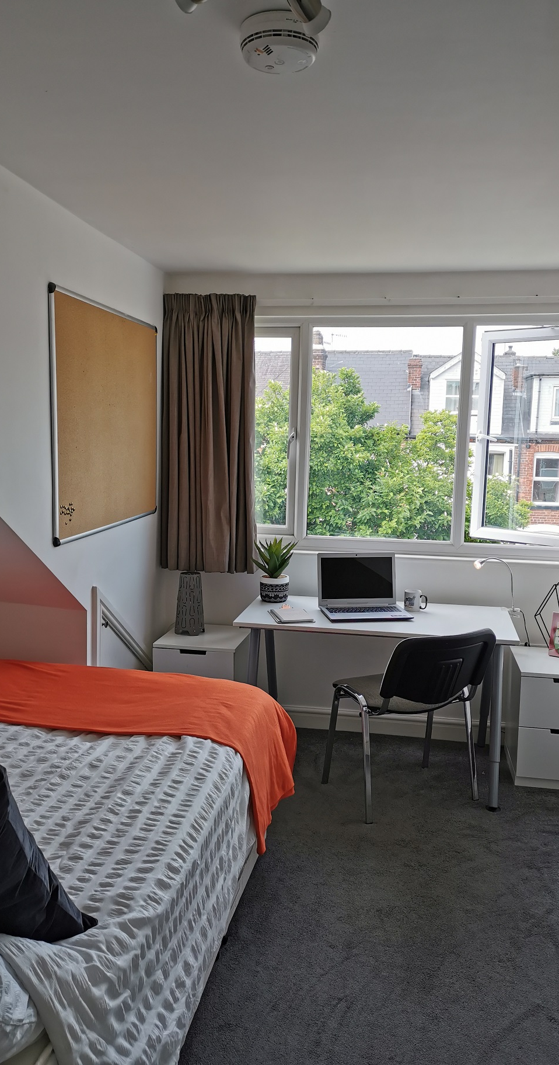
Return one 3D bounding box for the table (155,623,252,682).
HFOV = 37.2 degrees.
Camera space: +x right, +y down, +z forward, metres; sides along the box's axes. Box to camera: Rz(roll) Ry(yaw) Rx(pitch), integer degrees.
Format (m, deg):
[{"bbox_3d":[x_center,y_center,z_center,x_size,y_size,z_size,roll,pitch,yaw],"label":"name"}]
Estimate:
[{"bbox_3d":[-0.391,0.787,4.249,0.405,0.536,0.460,2,7,9],"label":"table"}]

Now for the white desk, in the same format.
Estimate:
[{"bbox_3d":[0.445,0.744,3.872,1.200,0.752,0.700,2,7,10],"label":"white desk"}]

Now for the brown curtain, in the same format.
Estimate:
[{"bbox_3d":[-0.363,-0.492,4.234,0.490,1.420,0.110,2,7,10],"label":"brown curtain"}]

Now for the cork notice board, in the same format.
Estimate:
[{"bbox_3d":[-0.705,-0.471,3.467,0.025,0.900,1.200,2,7,9],"label":"cork notice board"}]

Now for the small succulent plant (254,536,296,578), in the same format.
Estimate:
[{"bbox_3d":[-0.023,0.115,4.058,0.215,0.205,0.200,1,7,0],"label":"small succulent plant"}]

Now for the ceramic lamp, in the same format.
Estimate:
[{"bbox_3d":[-0.454,0.353,4.254,0.155,0.332,0.155,2,7,10],"label":"ceramic lamp"}]

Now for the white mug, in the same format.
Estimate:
[{"bbox_3d":[0.644,0.316,3.913,0.110,0.096,0.080,2,7,10],"label":"white mug"}]

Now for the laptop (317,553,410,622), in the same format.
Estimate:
[{"bbox_3d":[0.390,0.245,3.780,0.378,0.262,0.312,0,8,-11],"label":"laptop"}]

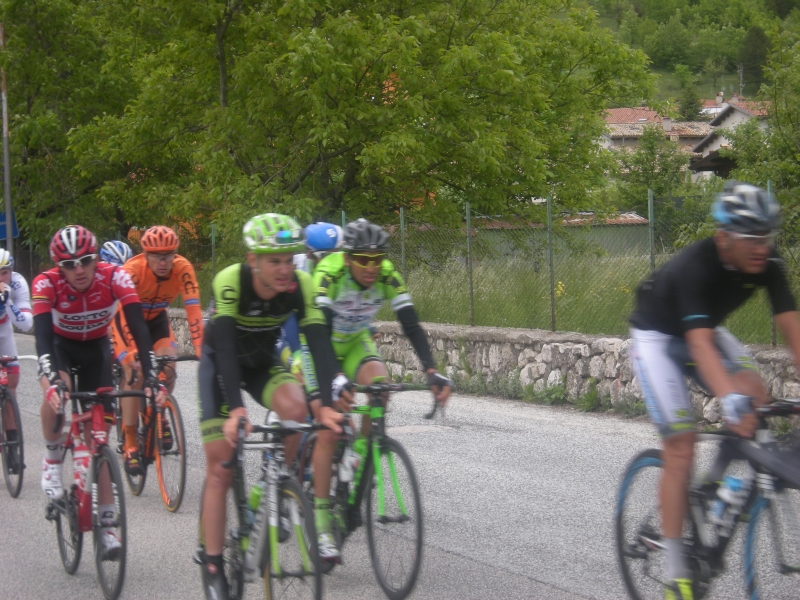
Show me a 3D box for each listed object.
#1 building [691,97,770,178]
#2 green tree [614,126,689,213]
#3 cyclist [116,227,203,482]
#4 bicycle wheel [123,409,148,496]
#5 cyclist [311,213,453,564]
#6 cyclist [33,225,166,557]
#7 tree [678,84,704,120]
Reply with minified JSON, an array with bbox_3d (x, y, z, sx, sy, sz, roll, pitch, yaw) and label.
[{"bbox_3d":[23.503,-9.124,152.000,9.000,7.800,10.000,-1,2,22],"label":"building"},{"bbox_3d":[8.569,-4.123,80.000,2.700,3.900,2.700,-2,2,0],"label":"green tree"},{"bbox_3d":[-1.470,0.326,13.923,0.530,1.480,0.910,-2,2,-18],"label":"cyclist"},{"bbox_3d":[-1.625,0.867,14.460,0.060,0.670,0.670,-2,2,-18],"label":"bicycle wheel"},{"bbox_3d":[-0.164,0.388,9.997,0.540,1.460,0.910,-2,2,-17],"label":"cyclist"},{"bbox_3d":[-1.413,0.422,10.623,0.540,1.510,0.910,-2,2,-18],"label":"cyclist"},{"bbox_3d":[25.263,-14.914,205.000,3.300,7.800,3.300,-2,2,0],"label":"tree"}]

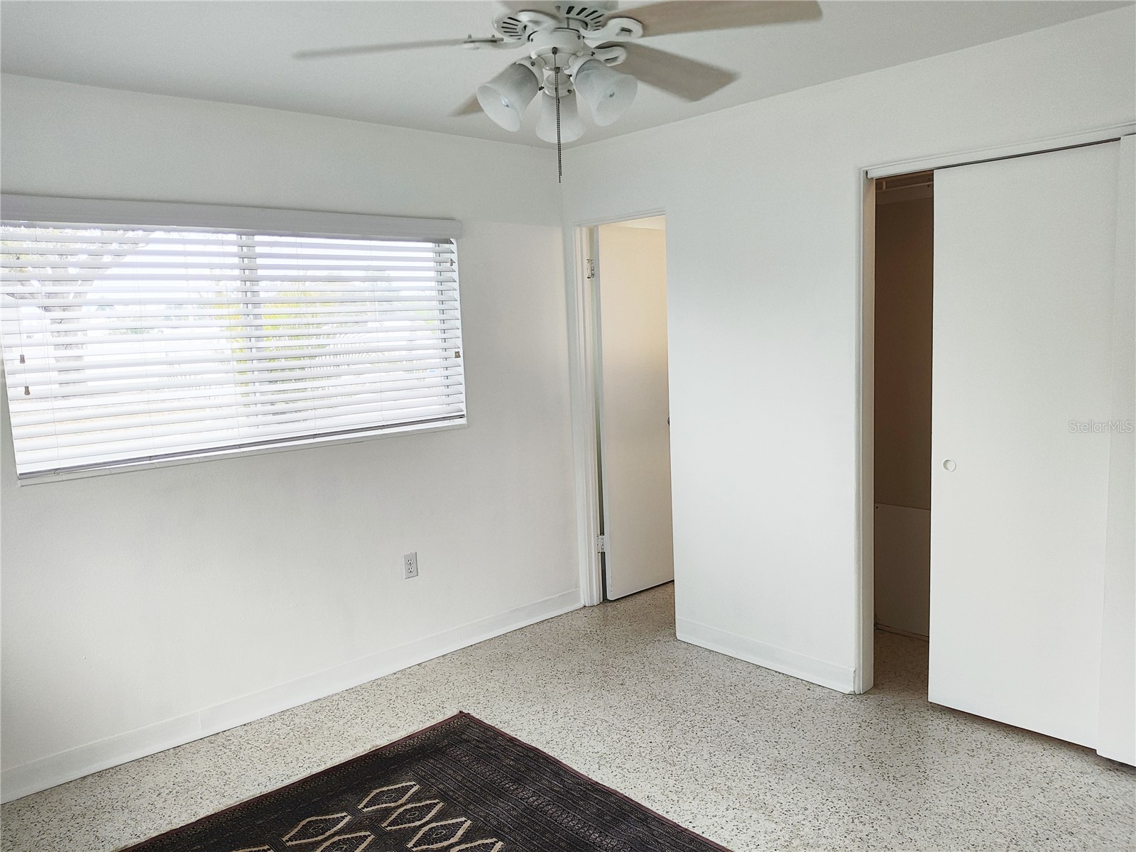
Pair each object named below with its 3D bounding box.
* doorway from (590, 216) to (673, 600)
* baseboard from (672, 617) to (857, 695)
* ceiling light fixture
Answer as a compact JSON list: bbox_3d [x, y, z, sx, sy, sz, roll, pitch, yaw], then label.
[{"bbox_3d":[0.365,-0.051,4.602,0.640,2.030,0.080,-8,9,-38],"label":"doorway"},{"bbox_3d":[0.857,1.013,3.687,0.020,0.115,0.932,-9,10,-43],"label":"baseboard"},{"bbox_3d":[-0.002,-0.820,1.774,1.070,0.570,1.040,5,10,44],"label":"ceiling light fixture"}]

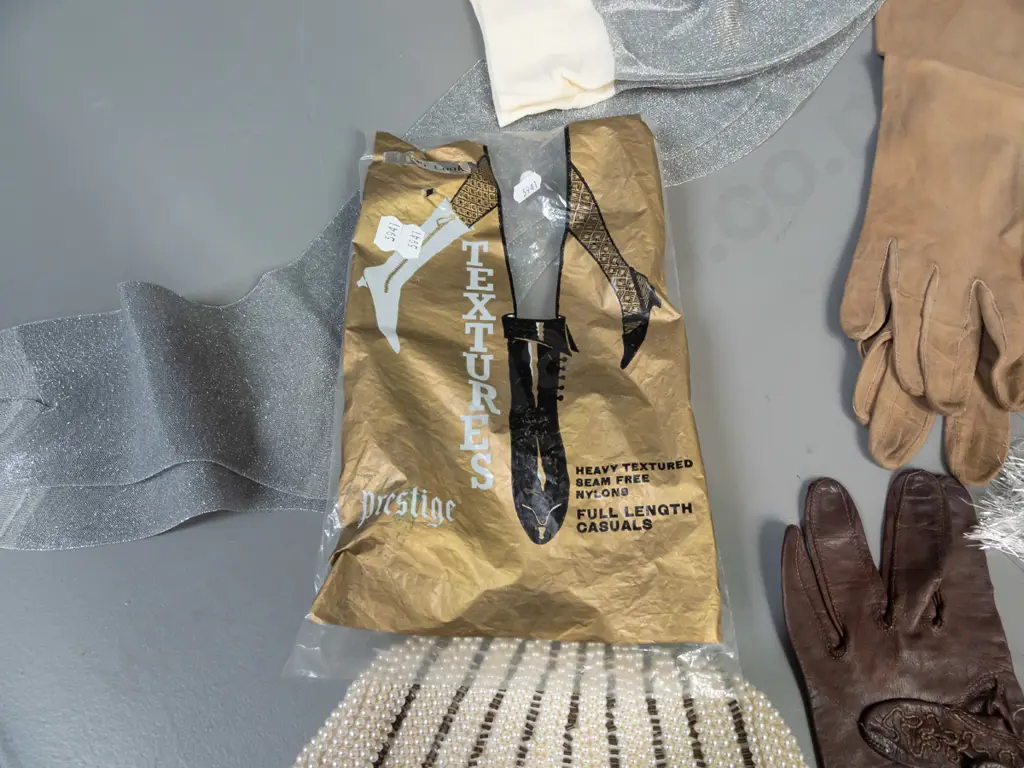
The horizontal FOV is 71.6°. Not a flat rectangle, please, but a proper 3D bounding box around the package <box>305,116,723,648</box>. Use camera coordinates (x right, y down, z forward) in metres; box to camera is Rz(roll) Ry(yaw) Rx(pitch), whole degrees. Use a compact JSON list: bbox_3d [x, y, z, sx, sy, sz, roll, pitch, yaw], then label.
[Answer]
[{"bbox_3d":[0.001,-0.025,0.372,0.177,0.025,0.294,-1,66,2],"label":"package"}]

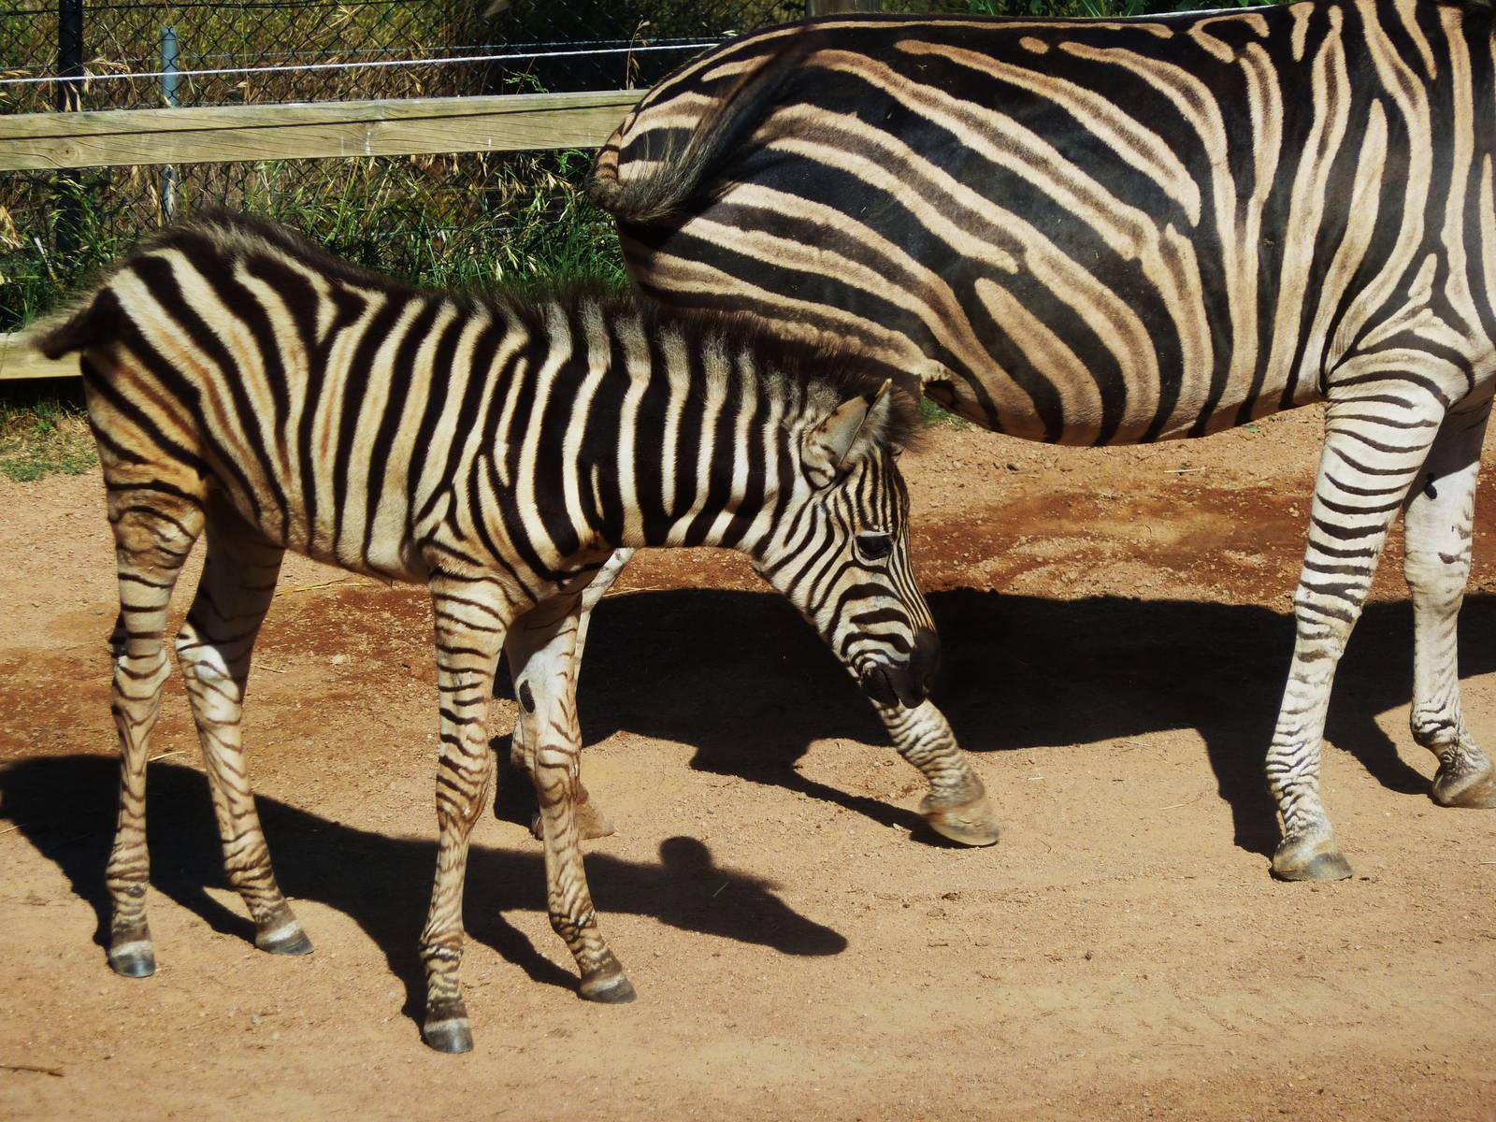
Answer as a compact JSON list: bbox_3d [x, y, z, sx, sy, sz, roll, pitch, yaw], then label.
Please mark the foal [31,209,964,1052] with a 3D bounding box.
[{"bbox_3d":[-0.354,0.086,13.823,1.204,0.971,0.320,8,18,25],"label":"foal"}]

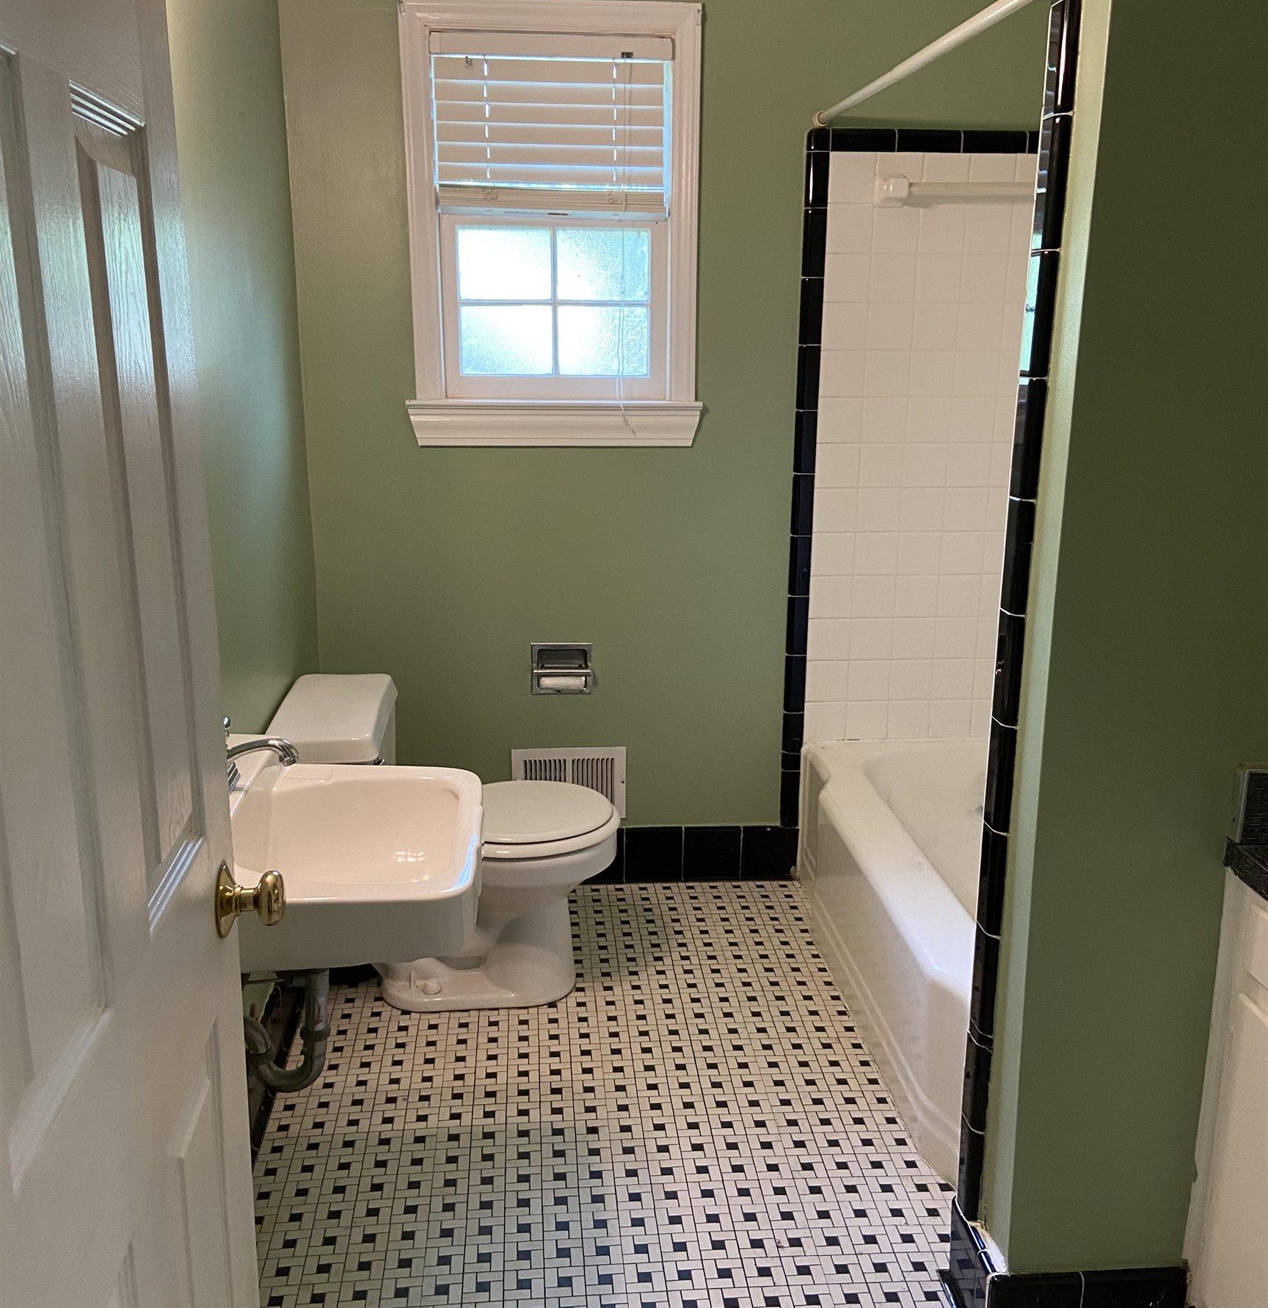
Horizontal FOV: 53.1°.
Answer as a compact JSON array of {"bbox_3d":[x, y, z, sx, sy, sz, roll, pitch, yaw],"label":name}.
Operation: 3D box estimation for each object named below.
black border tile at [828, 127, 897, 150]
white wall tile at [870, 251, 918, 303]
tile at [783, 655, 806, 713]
[{"bbox_3d":[0.535,-1.195,2.957,0.153,0.051,0.011,-1,15,-5],"label":"black border tile"},{"bbox_3d":[0.610,-0.883,2.986,0.108,0.108,0.010,0,15,-4],"label":"white wall tile"},{"bbox_3d":[0.408,0.076,3.218,0.052,0.152,0.015,-1,15,-5],"label":"tile"}]

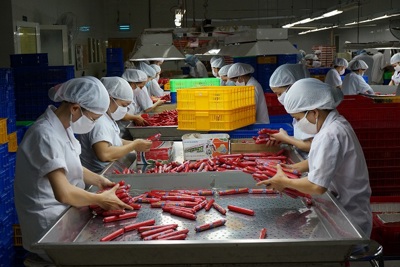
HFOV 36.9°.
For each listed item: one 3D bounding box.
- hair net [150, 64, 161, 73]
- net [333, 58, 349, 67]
[{"bbox_3d":[-0.644,-0.915,8.500,0.260,0.165,0.220,-1,8,0],"label":"hair net"},{"bbox_3d":[2.255,-1.131,9.600,0.250,0.155,0.220,-3,8,-14],"label":"net"}]

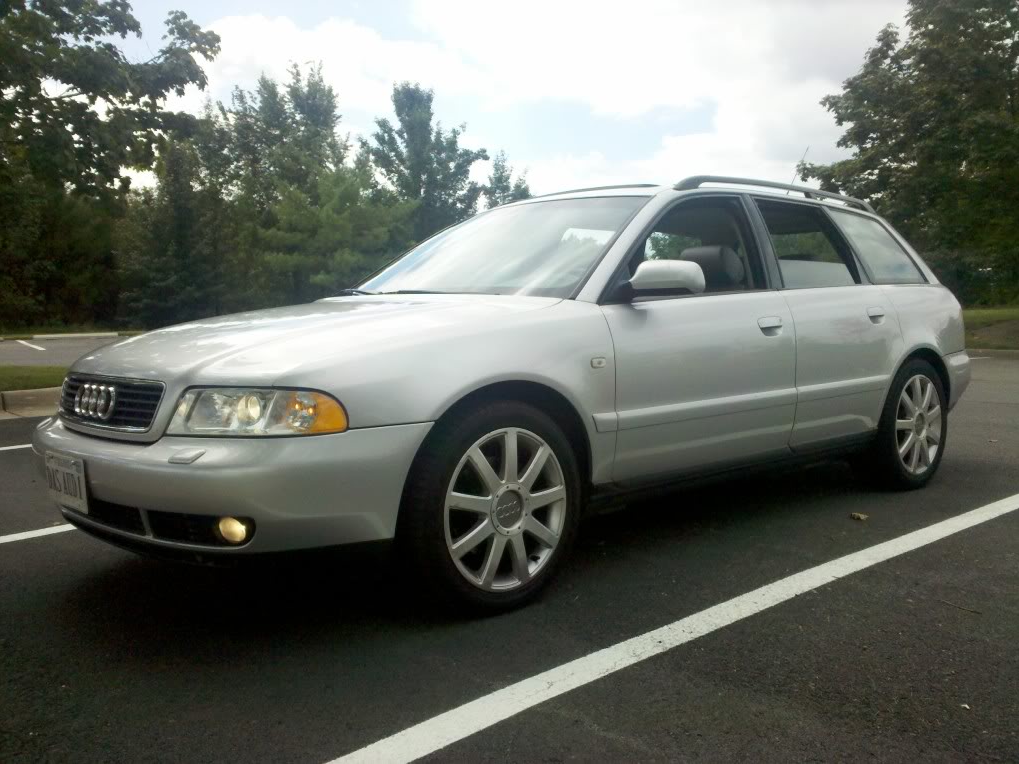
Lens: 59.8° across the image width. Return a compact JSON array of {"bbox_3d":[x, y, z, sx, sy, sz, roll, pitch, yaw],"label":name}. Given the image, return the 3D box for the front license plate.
[{"bbox_3d":[-1.273,0.289,2.550,0.015,0.153,0.305,-10,10,-40],"label":"front license plate"}]

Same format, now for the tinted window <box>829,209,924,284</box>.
[{"bbox_3d":[1.753,-0.628,4.176,0.700,0.370,0.040,-5,-19,-41],"label":"tinted window"}]

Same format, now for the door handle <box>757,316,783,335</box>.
[{"bbox_3d":[0.979,-0.211,3.332,0.160,0.068,0.045,-5,7,-41],"label":"door handle"}]

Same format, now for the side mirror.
[{"bbox_3d":[0.500,-0.336,2.825,0.130,0.125,0.210,-5,7,-41],"label":"side mirror"}]

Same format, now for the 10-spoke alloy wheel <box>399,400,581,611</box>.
[{"bbox_3d":[-0.069,0.354,2.622,0.634,0.634,0.225,-5,7,-42],"label":"10-spoke alloy wheel"}]

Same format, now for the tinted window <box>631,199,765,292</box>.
[{"bbox_3d":[0.651,-0.519,3.224,0.880,0.430,0.050,-5,-19,-41],"label":"tinted window"}]

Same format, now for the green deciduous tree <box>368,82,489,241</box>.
[{"bbox_3d":[-3.664,-8.238,40.498,5.400,10.638,5.000,0,5,-5],"label":"green deciduous tree"}]

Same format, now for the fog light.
[{"bbox_3d":[-0.709,0.382,2.275,0.060,0.075,0.080,-5,7,-41],"label":"fog light"}]

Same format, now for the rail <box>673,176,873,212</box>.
[{"bbox_3d":[1.226,-0.817,3.880,1.580,0.085,0.045,-5,7,-41],"label":"rail"}]

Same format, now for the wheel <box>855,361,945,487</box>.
[{"bbox_3d":[1.908,0.196,4.322,0.634,0.634,0.225,-5,7,-41],"label":"wheel"}]

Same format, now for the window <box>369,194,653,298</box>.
[{"bbox_3d":[-0.069,-0.527,3.514,1.380,0.130,0.720,6,43,49],"label":"window"}]

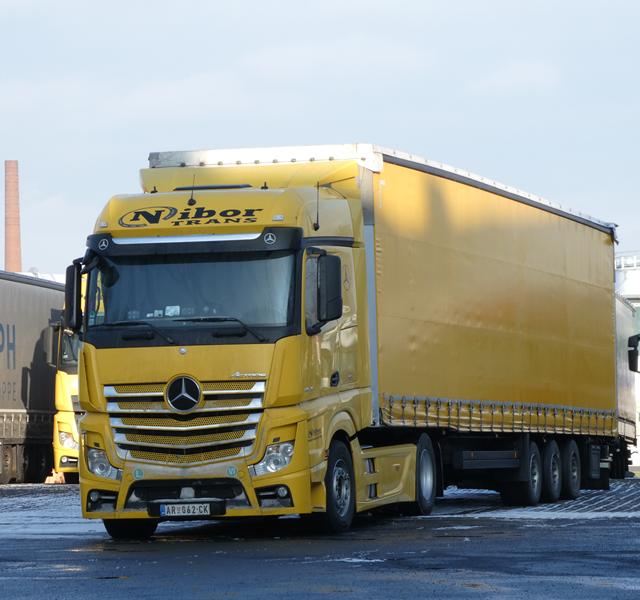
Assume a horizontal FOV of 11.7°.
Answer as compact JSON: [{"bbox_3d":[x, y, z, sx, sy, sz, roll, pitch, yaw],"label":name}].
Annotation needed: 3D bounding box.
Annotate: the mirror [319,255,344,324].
[{"bbox_3d":[0.104,-0.115,31.058,0.240,0.660,0.140,-1,-3,2],"label":"mirror"}]

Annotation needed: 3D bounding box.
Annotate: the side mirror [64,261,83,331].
[{"bbox_3d":[-2.515,-0.051,31.833,0.220,0.670,0.130,-3,-3,30],"label":"side mirror"}]

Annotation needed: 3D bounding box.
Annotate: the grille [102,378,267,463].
[{"bbox_3d":[-1.341,1.234,30.913,1.620,0.810,0.200,-2,-3,16],"label":"grille"}]

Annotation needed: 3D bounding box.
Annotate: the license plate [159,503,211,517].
[{"bbox_3d":[-1.324,2.069,30.750,0.520,0.113,0.020,-2,-3,16],"label":"license plate"}]

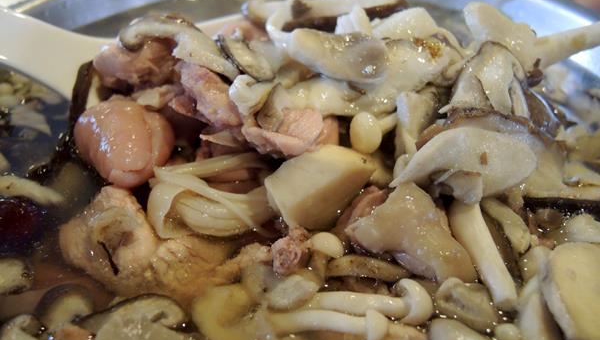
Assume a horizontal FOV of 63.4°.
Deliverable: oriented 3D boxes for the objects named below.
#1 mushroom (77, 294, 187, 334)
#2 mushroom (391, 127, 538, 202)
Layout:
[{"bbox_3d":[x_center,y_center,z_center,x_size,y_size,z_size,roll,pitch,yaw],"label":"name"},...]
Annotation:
[{"bbox_3d":[-0.059,0.051,0.172,0.036,0.012,0.013,-4,34,-4],"label":"mushroom"},{"bbox_3d":[0.072,-0.002,0.216,0.059,0.017,0.031,-2,54,-9],"label":"mushroom"}]

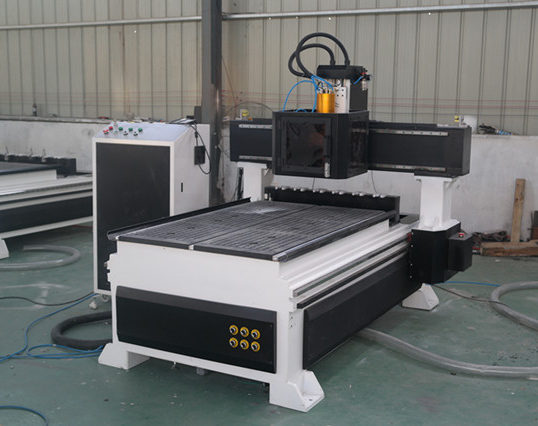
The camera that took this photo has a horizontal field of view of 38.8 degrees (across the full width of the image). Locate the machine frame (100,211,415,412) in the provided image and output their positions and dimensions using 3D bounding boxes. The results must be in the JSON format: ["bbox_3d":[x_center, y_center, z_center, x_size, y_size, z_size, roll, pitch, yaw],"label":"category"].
[{"bbox_3d":[0.140,0.373,4.698,1.262,0.717,2.101,6,11,29],"label":"machine frame"}]

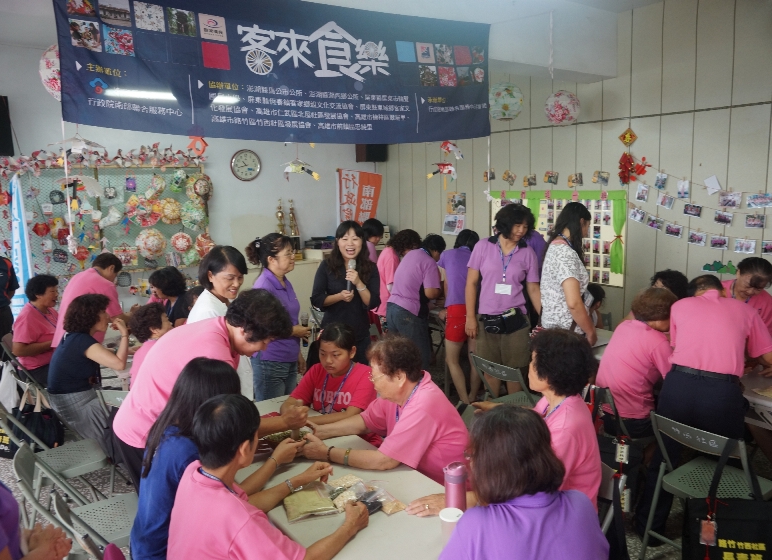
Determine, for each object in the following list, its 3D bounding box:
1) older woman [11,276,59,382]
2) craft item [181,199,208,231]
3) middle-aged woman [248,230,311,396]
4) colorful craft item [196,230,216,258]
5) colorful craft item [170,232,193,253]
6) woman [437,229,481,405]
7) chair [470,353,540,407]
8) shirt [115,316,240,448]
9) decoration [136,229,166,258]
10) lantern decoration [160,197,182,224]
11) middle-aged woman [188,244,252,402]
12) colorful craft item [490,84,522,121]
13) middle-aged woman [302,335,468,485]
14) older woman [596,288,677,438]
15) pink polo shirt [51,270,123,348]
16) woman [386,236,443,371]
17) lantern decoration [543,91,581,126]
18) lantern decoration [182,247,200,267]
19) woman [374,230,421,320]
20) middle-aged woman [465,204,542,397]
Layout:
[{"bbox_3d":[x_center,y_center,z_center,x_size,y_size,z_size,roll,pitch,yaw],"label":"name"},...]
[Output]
[{"bbox_3d":[-2.460,0.577,4.700,0.740,1.230,0.520,-4,9,-17],"label":"older woman"},{"bbox_3d":[-1.740,-0.602,5.495,0.250,0.280,0.200,-7,10,-36],"label":"craft item"},{"bbox_3d":[-0.570,0.487,3.445,0.370,1.500,0.430,2,9,25],"label":"middle-aged woman"},{"bbox_3d":[-1.826,-0.363,6.207,0.230,0.280,0.180,-8,10,-37],"label":"colorful craft item"},{"bbox_3d":[-1.849,-0.335,5.483,0.190,0.190,0.150,-7,10,-36],"label":"colorful craft item"},{"bbox_3d":[0.643,0.315,4.969,0.400,1.458,0.440,-6,10,-24],"label":"woman"},{"bbox_3d":[0.870,0.821,3.824,0.500,0.780,0.450,-7,10,-36],"label":"chair"},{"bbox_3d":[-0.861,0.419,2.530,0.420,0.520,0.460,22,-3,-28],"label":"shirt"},{"bbox_3d":[-2.270,-0.344,5.871,0.310,0.310,0.200,-8,10,-37],"label":"decoration"},{"bbox_3d":[-2.117,-0.686,5.987,0.240,0.270,0.170,-8,10,-37],"label":"lantern decoration"},{"bbox_3d":[-0.770,0.611,3.079,0.360,1.580,0.460,1,10,19],"label":"middle-aged woman"},{"bbox_3d":[0.922,-1.377,4.680,0.290,0.290,0.290,-1,8,0],"label":"colorful craft item"},{"bbox_3d":[0.030,0.837,2.479,0.740,1.170,0.520,-3,9,-11],"label":"middle-aged woman"},{"bbox_3d":[1.580,0.655,3.520,0.750,1.200,0.520,-10,13,-42],"label":"older woman"},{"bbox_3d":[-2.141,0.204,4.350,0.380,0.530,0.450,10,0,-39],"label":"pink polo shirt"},{"bbox_3d":[0.228,0.350,4.854,0.700,1.440,0.500,-9,11,-41],"label":"woman"},{"bbox_3d":[1.437,-1.405,4.940,0.290,0.280,0.290,-8,10,-37],"label":"lantern decoration"},{"bbox_3d":[-1.958,-0.242,6.107,0.190,0.200,0.150,-8,10,-37],"label":"lantern decoration"},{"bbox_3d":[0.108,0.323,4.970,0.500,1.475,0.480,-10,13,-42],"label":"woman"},{"bbox_3d":[0.825,0.292,4.165,0.520,1.609,0.310,0,8,7],"label":"middle-aged woman"}]

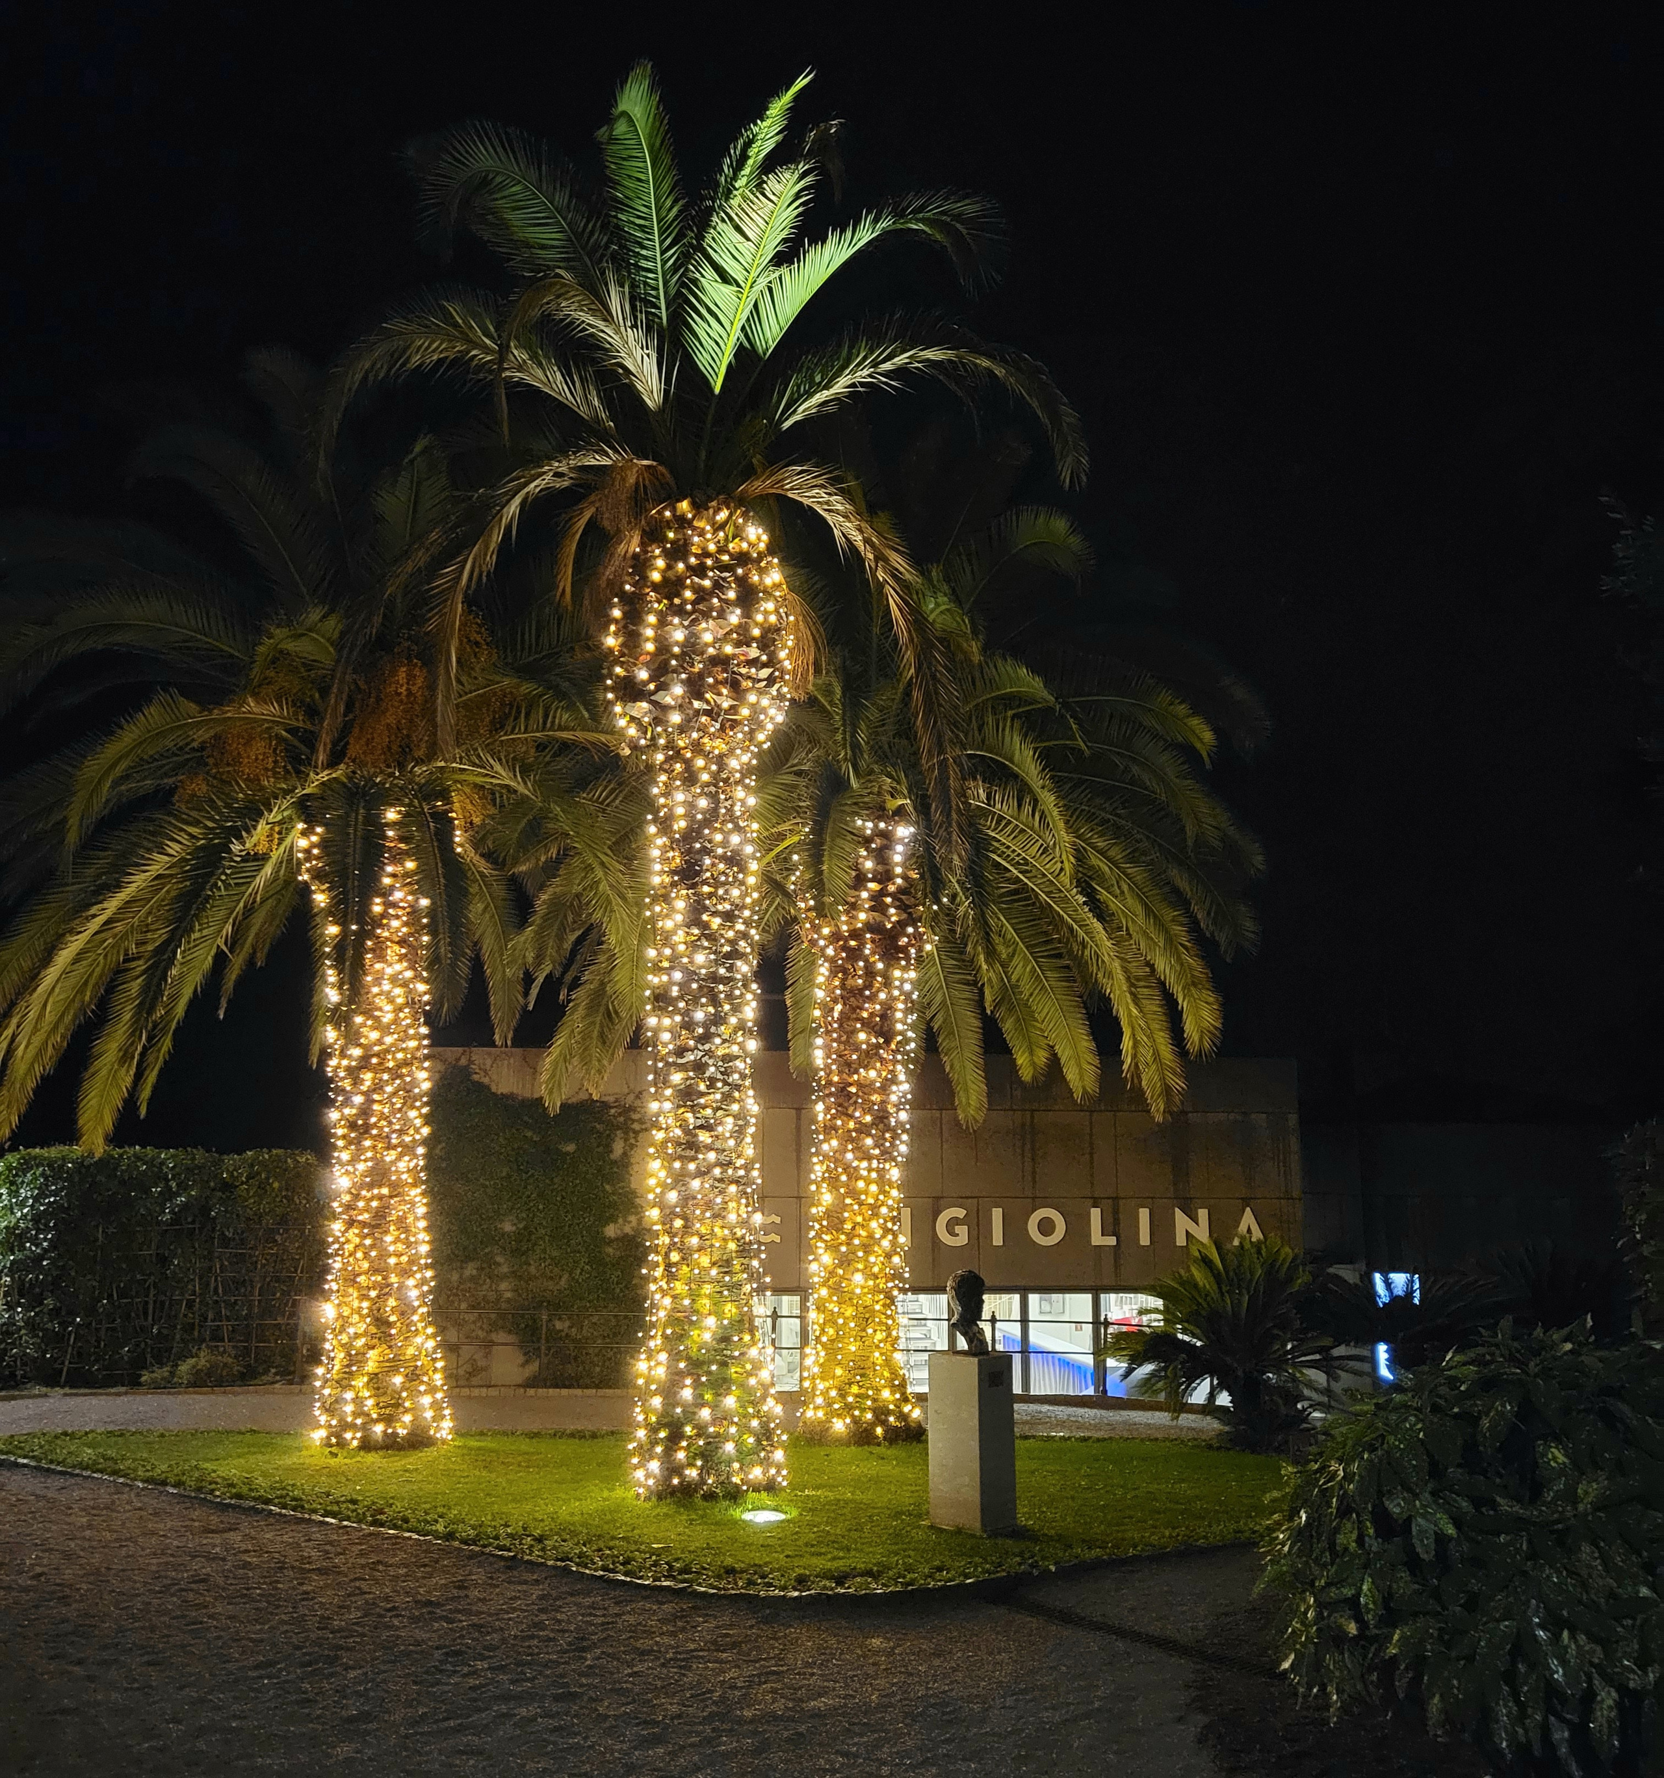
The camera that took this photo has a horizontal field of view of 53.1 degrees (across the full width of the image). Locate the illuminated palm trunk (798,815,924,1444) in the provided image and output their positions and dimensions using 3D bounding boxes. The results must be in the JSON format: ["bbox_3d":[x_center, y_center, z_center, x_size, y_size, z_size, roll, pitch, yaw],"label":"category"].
[{"bbox_3d":[0.250,1.810,13.788,1.040,5.191,1.040,0,-11,0],"label":"illuminated palm trunk"}]

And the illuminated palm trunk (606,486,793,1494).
[{"bbox_3d":[-0.871,0.523,11.373,1.180,6.771,1.180,0,-11,0],"label":"illuminated palm trunk"}]

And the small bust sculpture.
[{"bbox_3d":[0.787,2.432,9.583,0.250,0.490,0.210,-10,-15,41],"label":"small bust sculpture"}]

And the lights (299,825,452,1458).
[{"bbox_3d":[-3.612,1.778,13.366,1.120,5.081,1.120,0,-11,0],"label":"lights"}]

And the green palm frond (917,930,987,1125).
[{"bbox_3d":[0.984,1.126,13.618,0.538,1.592,0.700,0,-11,0],"label":"green palm frond"}]

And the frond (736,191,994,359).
[{"bbox_3d":[0.287,-4.520,12.275,1.819,1.158,0.900,0,-11,0],"label":"frond"}]

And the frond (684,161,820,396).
[{"bbox_3d":[-0.578,-4.378,11.940,0.901,1.579,1.000,0,-11,0],"label":"frond"}]

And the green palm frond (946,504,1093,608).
[{"bbox_3d":[1.639,-2.926,14.730,1.333,0.864,0.900,0,-11,0],"label":"green palm frond"}]

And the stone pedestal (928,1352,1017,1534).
[{"bbox_3d":[0.804,3.122,9.446,0.341,0.922,0.326,-10,-15,41],"label":"stone pedestal"}]

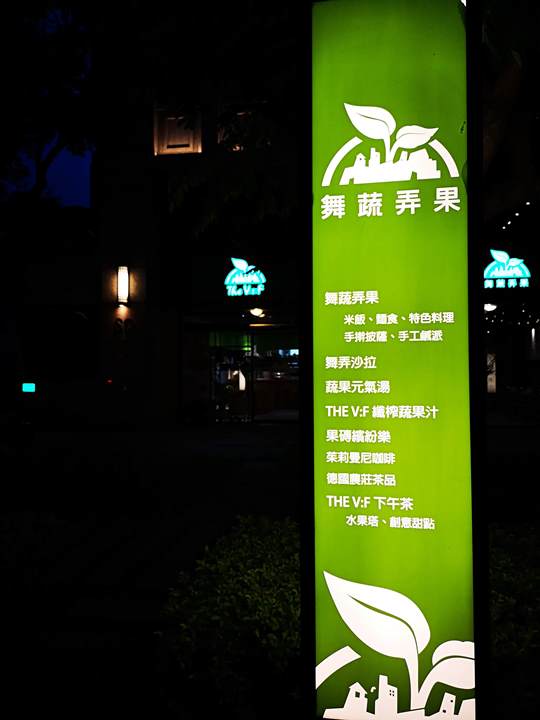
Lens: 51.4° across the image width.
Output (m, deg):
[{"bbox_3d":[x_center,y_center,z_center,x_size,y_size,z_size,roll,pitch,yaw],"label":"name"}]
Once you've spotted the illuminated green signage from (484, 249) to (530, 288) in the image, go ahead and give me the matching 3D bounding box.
[{"bbox_3d":[6.259,-2.411,14.800,1.150,1.020,0.120,-1,-2,10],"label":"illuminated green signage"}]

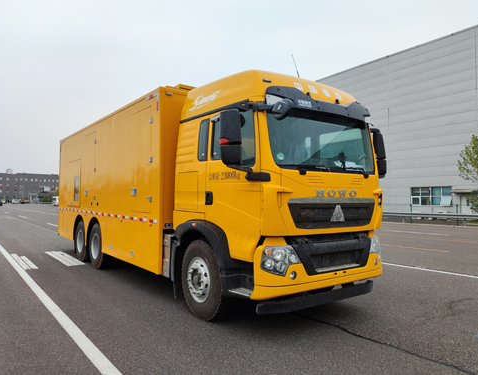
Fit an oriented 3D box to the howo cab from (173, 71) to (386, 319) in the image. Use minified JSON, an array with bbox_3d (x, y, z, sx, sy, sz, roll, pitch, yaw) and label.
[{"bbox_3d":[0.616,0.159,5.357,2.680,3.329,2.152,2,-3,-37],"label":"howo cab"}]

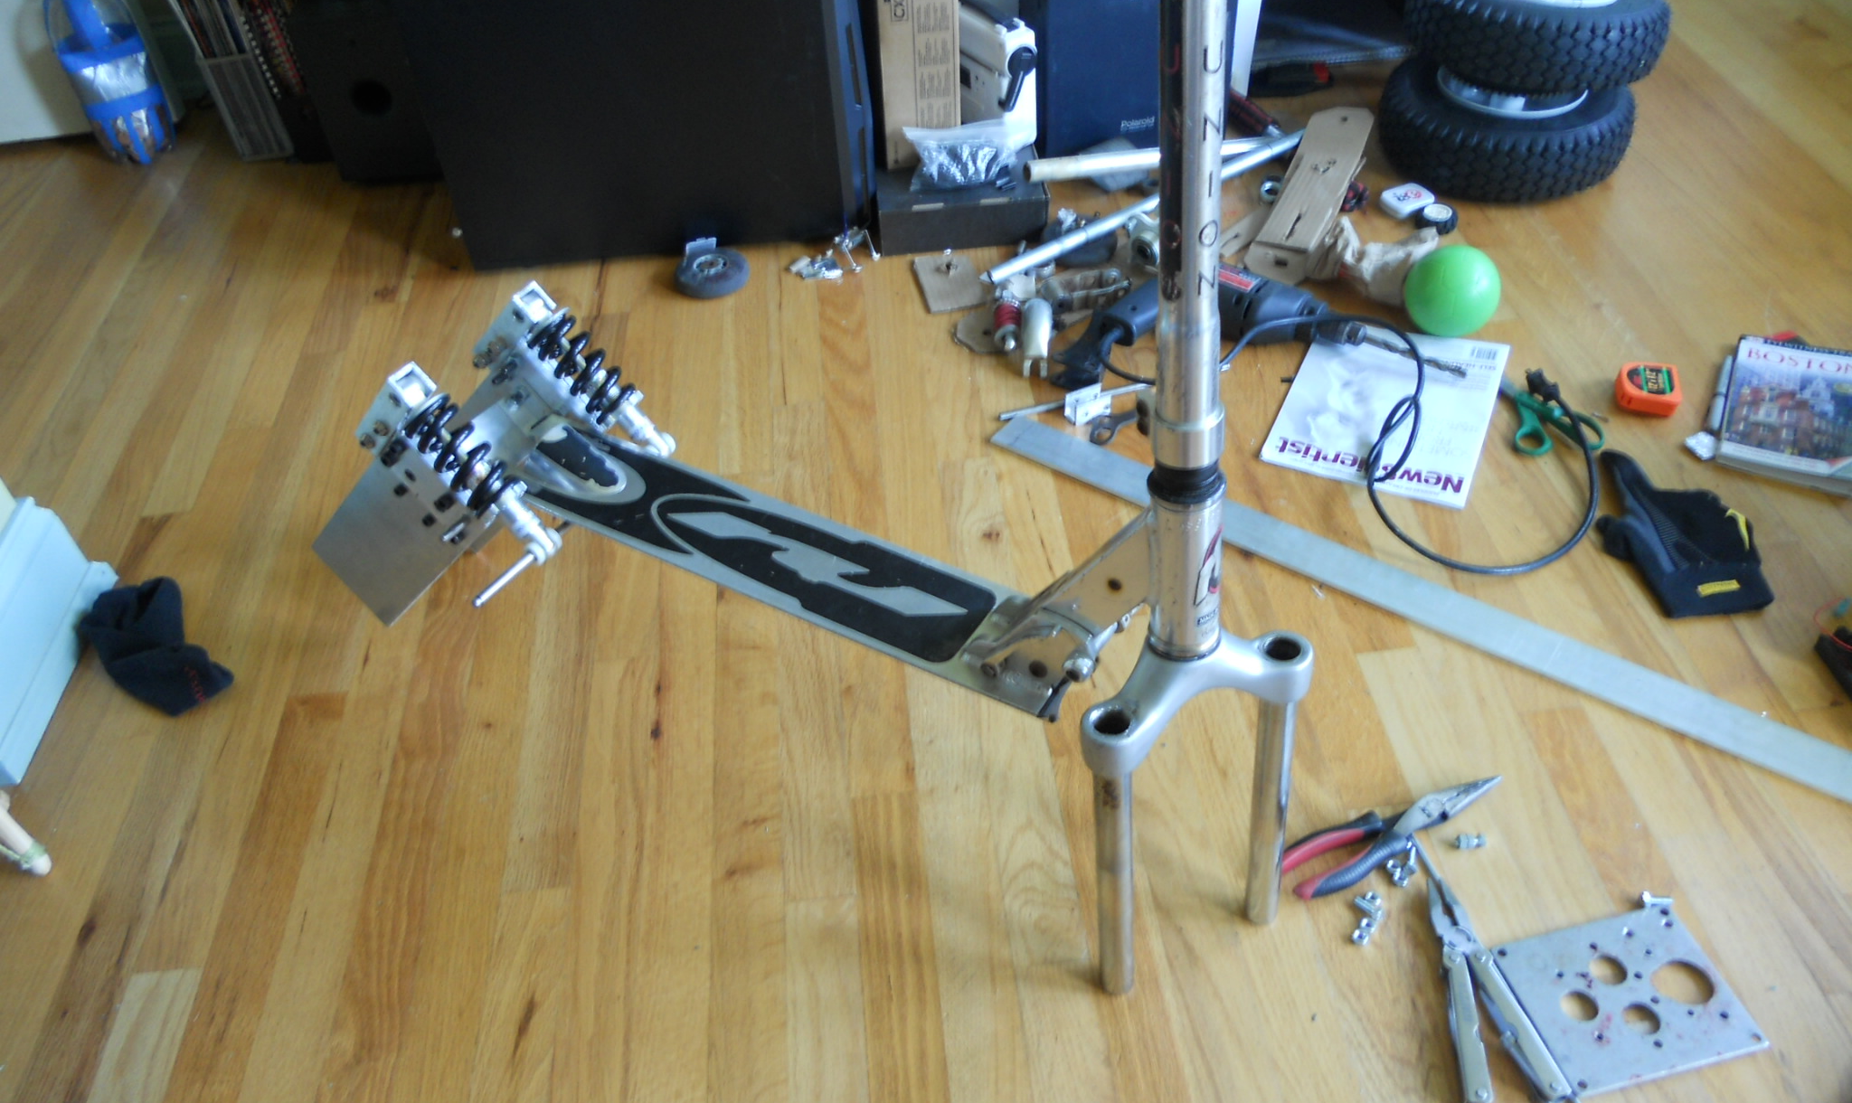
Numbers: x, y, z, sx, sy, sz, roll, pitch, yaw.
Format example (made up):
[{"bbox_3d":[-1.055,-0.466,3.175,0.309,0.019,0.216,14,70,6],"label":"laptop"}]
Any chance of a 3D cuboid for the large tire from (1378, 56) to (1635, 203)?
[{"bbox_3d":[0.752,-0.566,1.882,0.308,0.090,0.308,-5,43,0],"label":"large tire"}]

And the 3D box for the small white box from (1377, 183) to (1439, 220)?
[{"bbox_3d":[0.608,-0.440,1.822,0.057,0.015,0.044,-21,46,-16],"label":"small white box"}]

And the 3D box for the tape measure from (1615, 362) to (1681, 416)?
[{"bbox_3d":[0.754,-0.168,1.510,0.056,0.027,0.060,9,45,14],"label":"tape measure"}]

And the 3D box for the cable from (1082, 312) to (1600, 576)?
[{"bbox_3d":[0.422,-0.152,1.465,0.510,0.056,0.309,18,48,21],"label":"cable"}]

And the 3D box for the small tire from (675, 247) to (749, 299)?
[{"bbox_3d":[-0.264,-0.346,1.787,0.090,0.027,0.090,-5,43,0],"label":"small tire"}]

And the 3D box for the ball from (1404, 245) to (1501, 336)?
[{"bbox_3d":[0.583,-0.288,1.598,0.100,0.100,0.100,-3,43,2],"label":"ball"}]

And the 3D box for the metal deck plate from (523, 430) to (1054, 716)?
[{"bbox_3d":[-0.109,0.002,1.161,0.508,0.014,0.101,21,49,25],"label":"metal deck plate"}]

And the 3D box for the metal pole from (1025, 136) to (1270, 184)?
[{"bbox_3d":[0.297,-0.509,1.861,0.377,0.026,0.026,-12,43,-21],"label":"metal pole"}]

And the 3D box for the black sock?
[{"bbox_3d":[-0.698,0.088,1.306,0.088,0.052,0.154,-33,51,-26],"label":"black sock"}]

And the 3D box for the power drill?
[{"bbox_3d":[0.330,-0.241,1.536,0.260,0.070,0.171,19,37,20],"label":"power drill"}]

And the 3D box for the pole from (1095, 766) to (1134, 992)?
[{"bbox_3d":[0.132,0.234,1.004,0.026,0.220,0.026,-7,34,0],"label":"pole"}]

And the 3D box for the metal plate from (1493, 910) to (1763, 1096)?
[{"bbox_3d":[0.500,0.319,1.034,0.144,0.006,0.117,-12,44,-7],"label":"metal plate"}]

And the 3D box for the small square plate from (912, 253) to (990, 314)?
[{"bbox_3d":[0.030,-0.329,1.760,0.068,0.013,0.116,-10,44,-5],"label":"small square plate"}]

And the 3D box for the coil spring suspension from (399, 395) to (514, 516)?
[{"bbox_3d":[-0.387,-0.080,1.193,0.092,0.048,0.048,52,57,-7],"label":"coil spring suspension"}]

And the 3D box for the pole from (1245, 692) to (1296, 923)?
[{"bbox_3d":[0.236,0.178,0.999,0.025,0.250,0.025,-7,41,3],"label":"pole"}]

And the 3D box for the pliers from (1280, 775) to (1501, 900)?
[{"bbox_3d":[0.361,0.214,1.117,0.208,0.020,0.056,-20,46,-15],"label":"pliers"}]

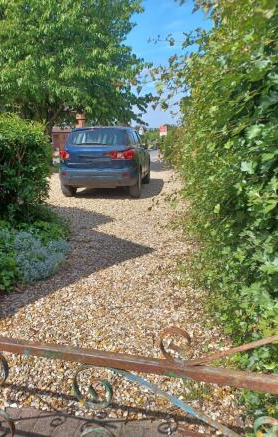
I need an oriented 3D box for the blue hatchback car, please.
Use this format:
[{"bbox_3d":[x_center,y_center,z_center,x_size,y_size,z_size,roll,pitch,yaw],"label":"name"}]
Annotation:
[{"bbox_3d":[-0.685,-1.630,8.700,1.820,1.650,4.380,2,14,7],"label":"blue hatchback car"}]

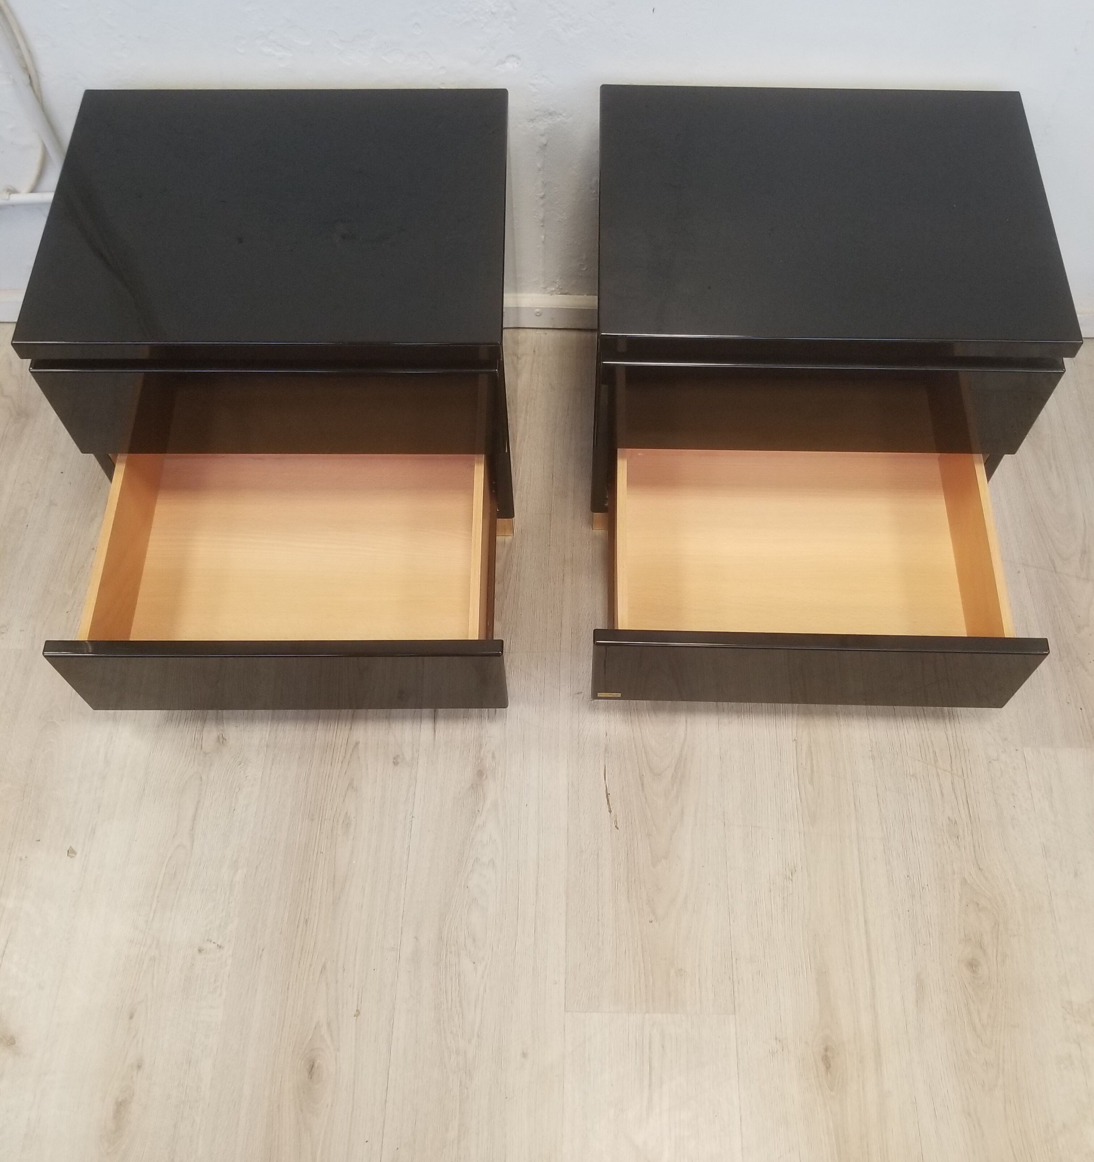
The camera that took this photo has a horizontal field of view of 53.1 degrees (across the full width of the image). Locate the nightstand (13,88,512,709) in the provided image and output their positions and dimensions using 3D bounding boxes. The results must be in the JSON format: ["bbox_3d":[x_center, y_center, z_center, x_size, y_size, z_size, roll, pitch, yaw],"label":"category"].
[{"bbox_3d":[-0.306,-0.209,1.376,0.515,0.428,0.662,0,62,0],"label":"nightstand"}]

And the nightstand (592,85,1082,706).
[{"bbox_3d":[0.316,-0.215,1.381,0.515,0.428,0.660,1,62,0],"label":"nightstand"}]

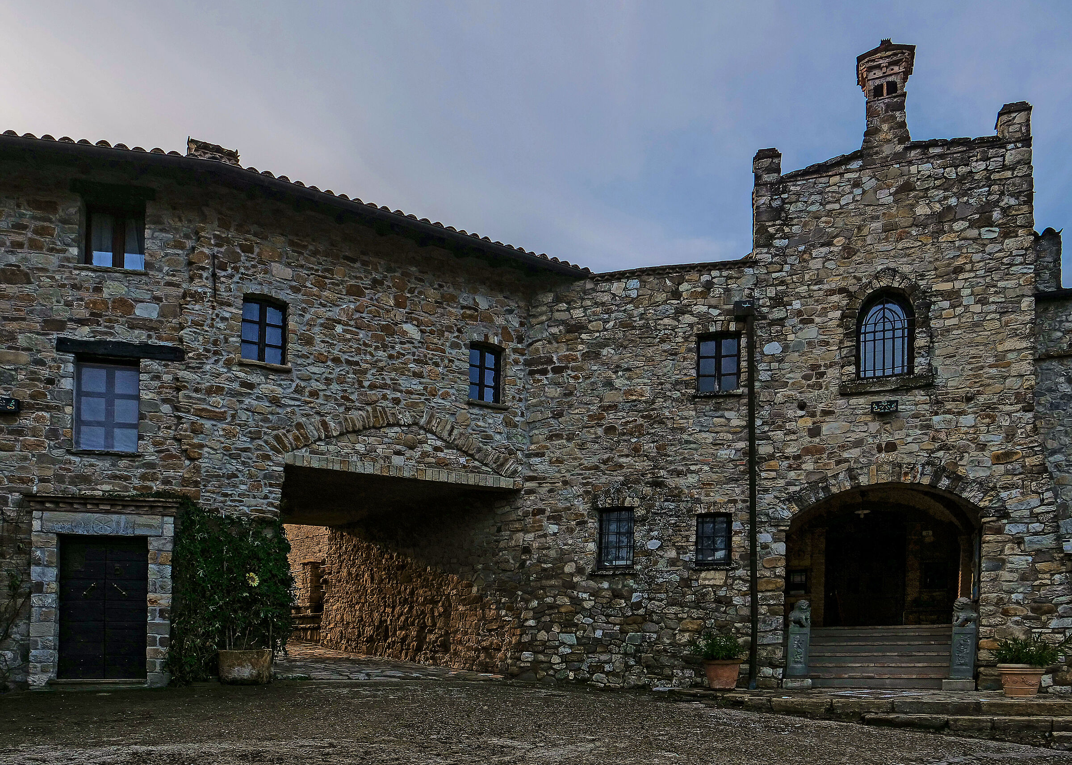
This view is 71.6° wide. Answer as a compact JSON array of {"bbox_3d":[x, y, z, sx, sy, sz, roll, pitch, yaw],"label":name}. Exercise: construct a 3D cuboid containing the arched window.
[{"bbox_3d":[5.468,-0.734,11.637,0.770,1.270,0.100,-1,-5,16],"label":"arched window"}]

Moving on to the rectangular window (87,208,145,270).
[{"bbox_3d":[-6.040,-2.074,10.700,0.750,0.880,0.140,1,-5,-15],"label":"rectangular window"}]

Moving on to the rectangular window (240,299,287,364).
[{"bbox_3d":[-3.871,-0.727,10.571,0.610,0.880,0.120,2,-5,-28],"label":"rectangular window"}]

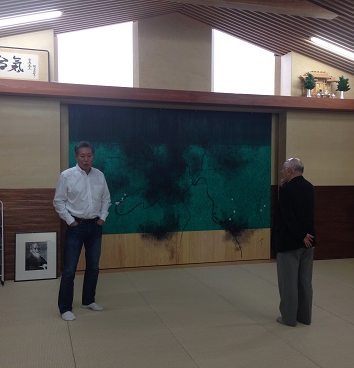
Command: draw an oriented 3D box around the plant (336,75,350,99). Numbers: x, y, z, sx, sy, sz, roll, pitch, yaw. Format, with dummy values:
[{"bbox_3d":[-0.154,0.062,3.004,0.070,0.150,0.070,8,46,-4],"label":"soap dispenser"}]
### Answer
[{"bbox_3d":[2.701,-1.572,7.603,0.215,0.399,0.183,0,2,-17],"label":"plant"}]

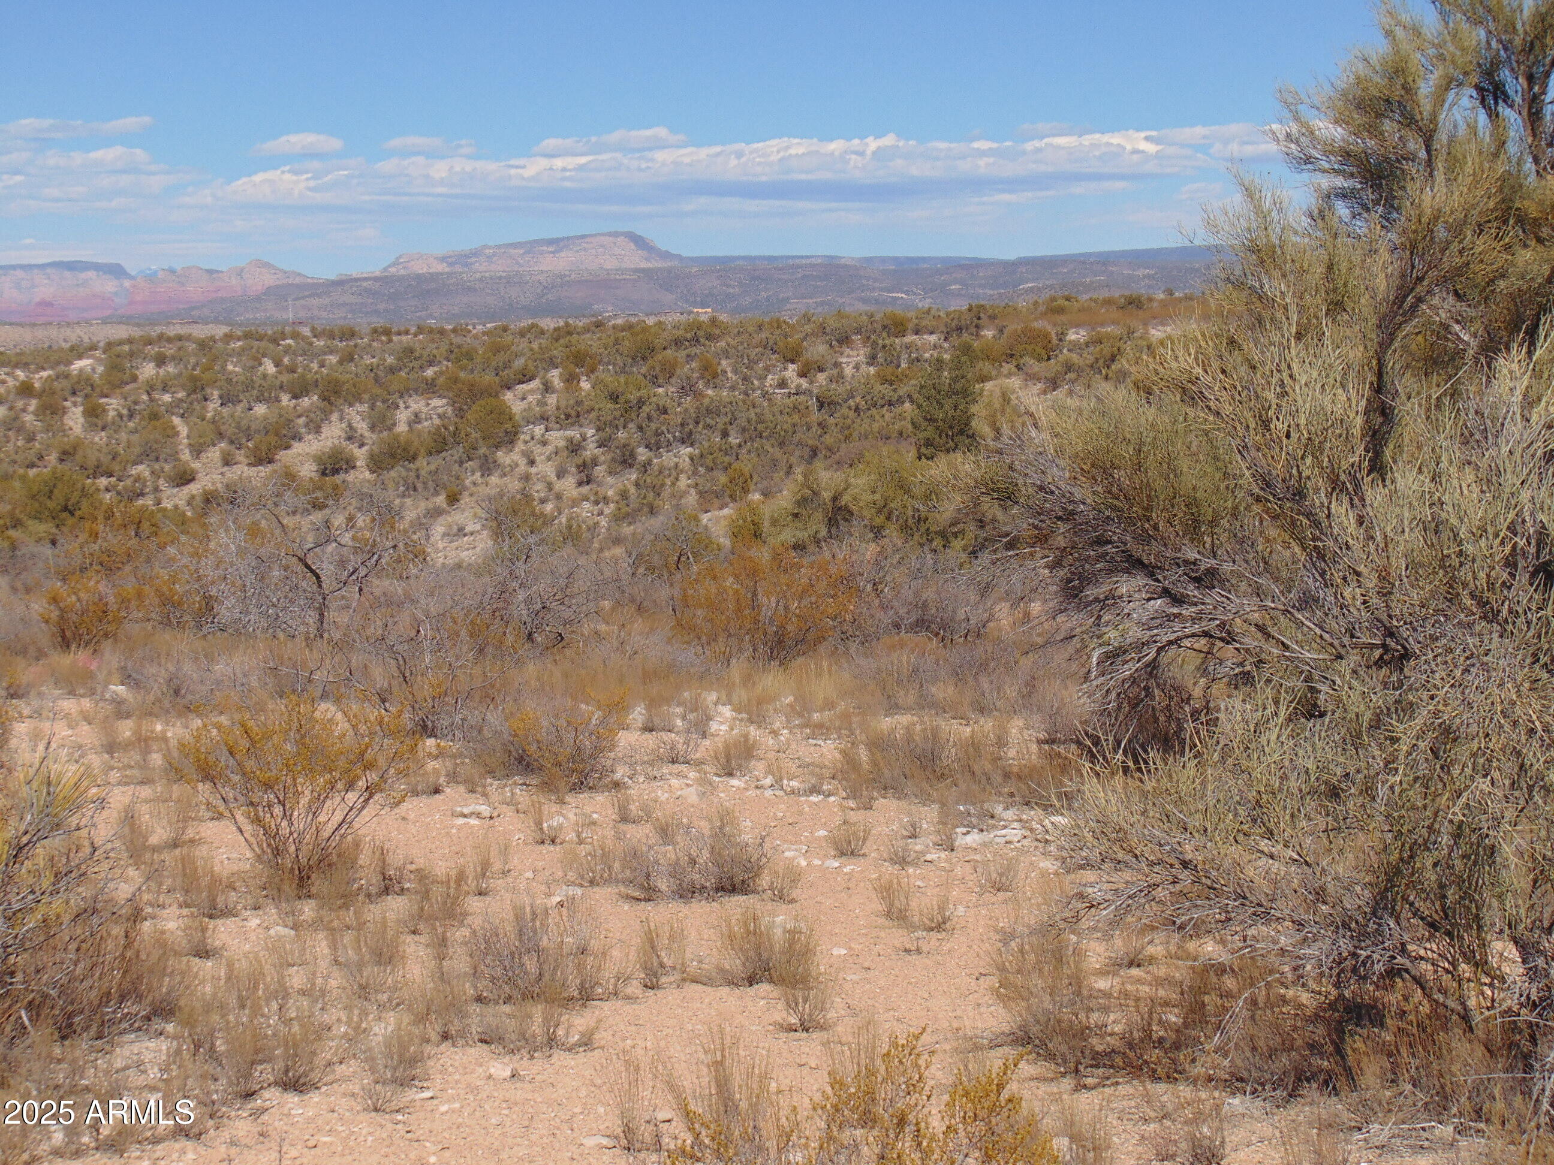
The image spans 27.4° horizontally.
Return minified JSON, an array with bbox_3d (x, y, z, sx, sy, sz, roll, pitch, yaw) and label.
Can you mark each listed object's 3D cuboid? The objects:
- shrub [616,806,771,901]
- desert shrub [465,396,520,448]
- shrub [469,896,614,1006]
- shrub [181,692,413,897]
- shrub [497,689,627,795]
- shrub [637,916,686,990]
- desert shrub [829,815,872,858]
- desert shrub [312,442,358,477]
[{"bbox_3d":[-0.363,1.183,13.900,0.678,0.377,0.508,0,5,0],"label":"shrub"},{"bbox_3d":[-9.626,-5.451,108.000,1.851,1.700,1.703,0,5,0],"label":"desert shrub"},{"bbox_3d":[-0.828,1.293,11.200,0.508,0.346,0.406,0,5,0],"label":"shrub"},{"bbox_3d":[-2.154,0.948,14.300,1.100,0.827,0.968,0,5,0],"label":"shrub"},{"bbox_3d":[-1.335,0.988,19.800,0.807,0.618,0.686,0,5,0],"label":"shrub"},{"bbox_3d":[-0.416,1.336,11.500,0.180,0.255,0.153,0,5,0],"label":"shrub"},{"bbox_3d":[0.363,1.269,15.900,0.224,0.192,0.202,0,5,0],"label":"desert shrub"},{"bbox_3d":[-13.587,-3.770,98.000,1.381,1.056,1.243,0,5,0],"label":"desert shrub"}]

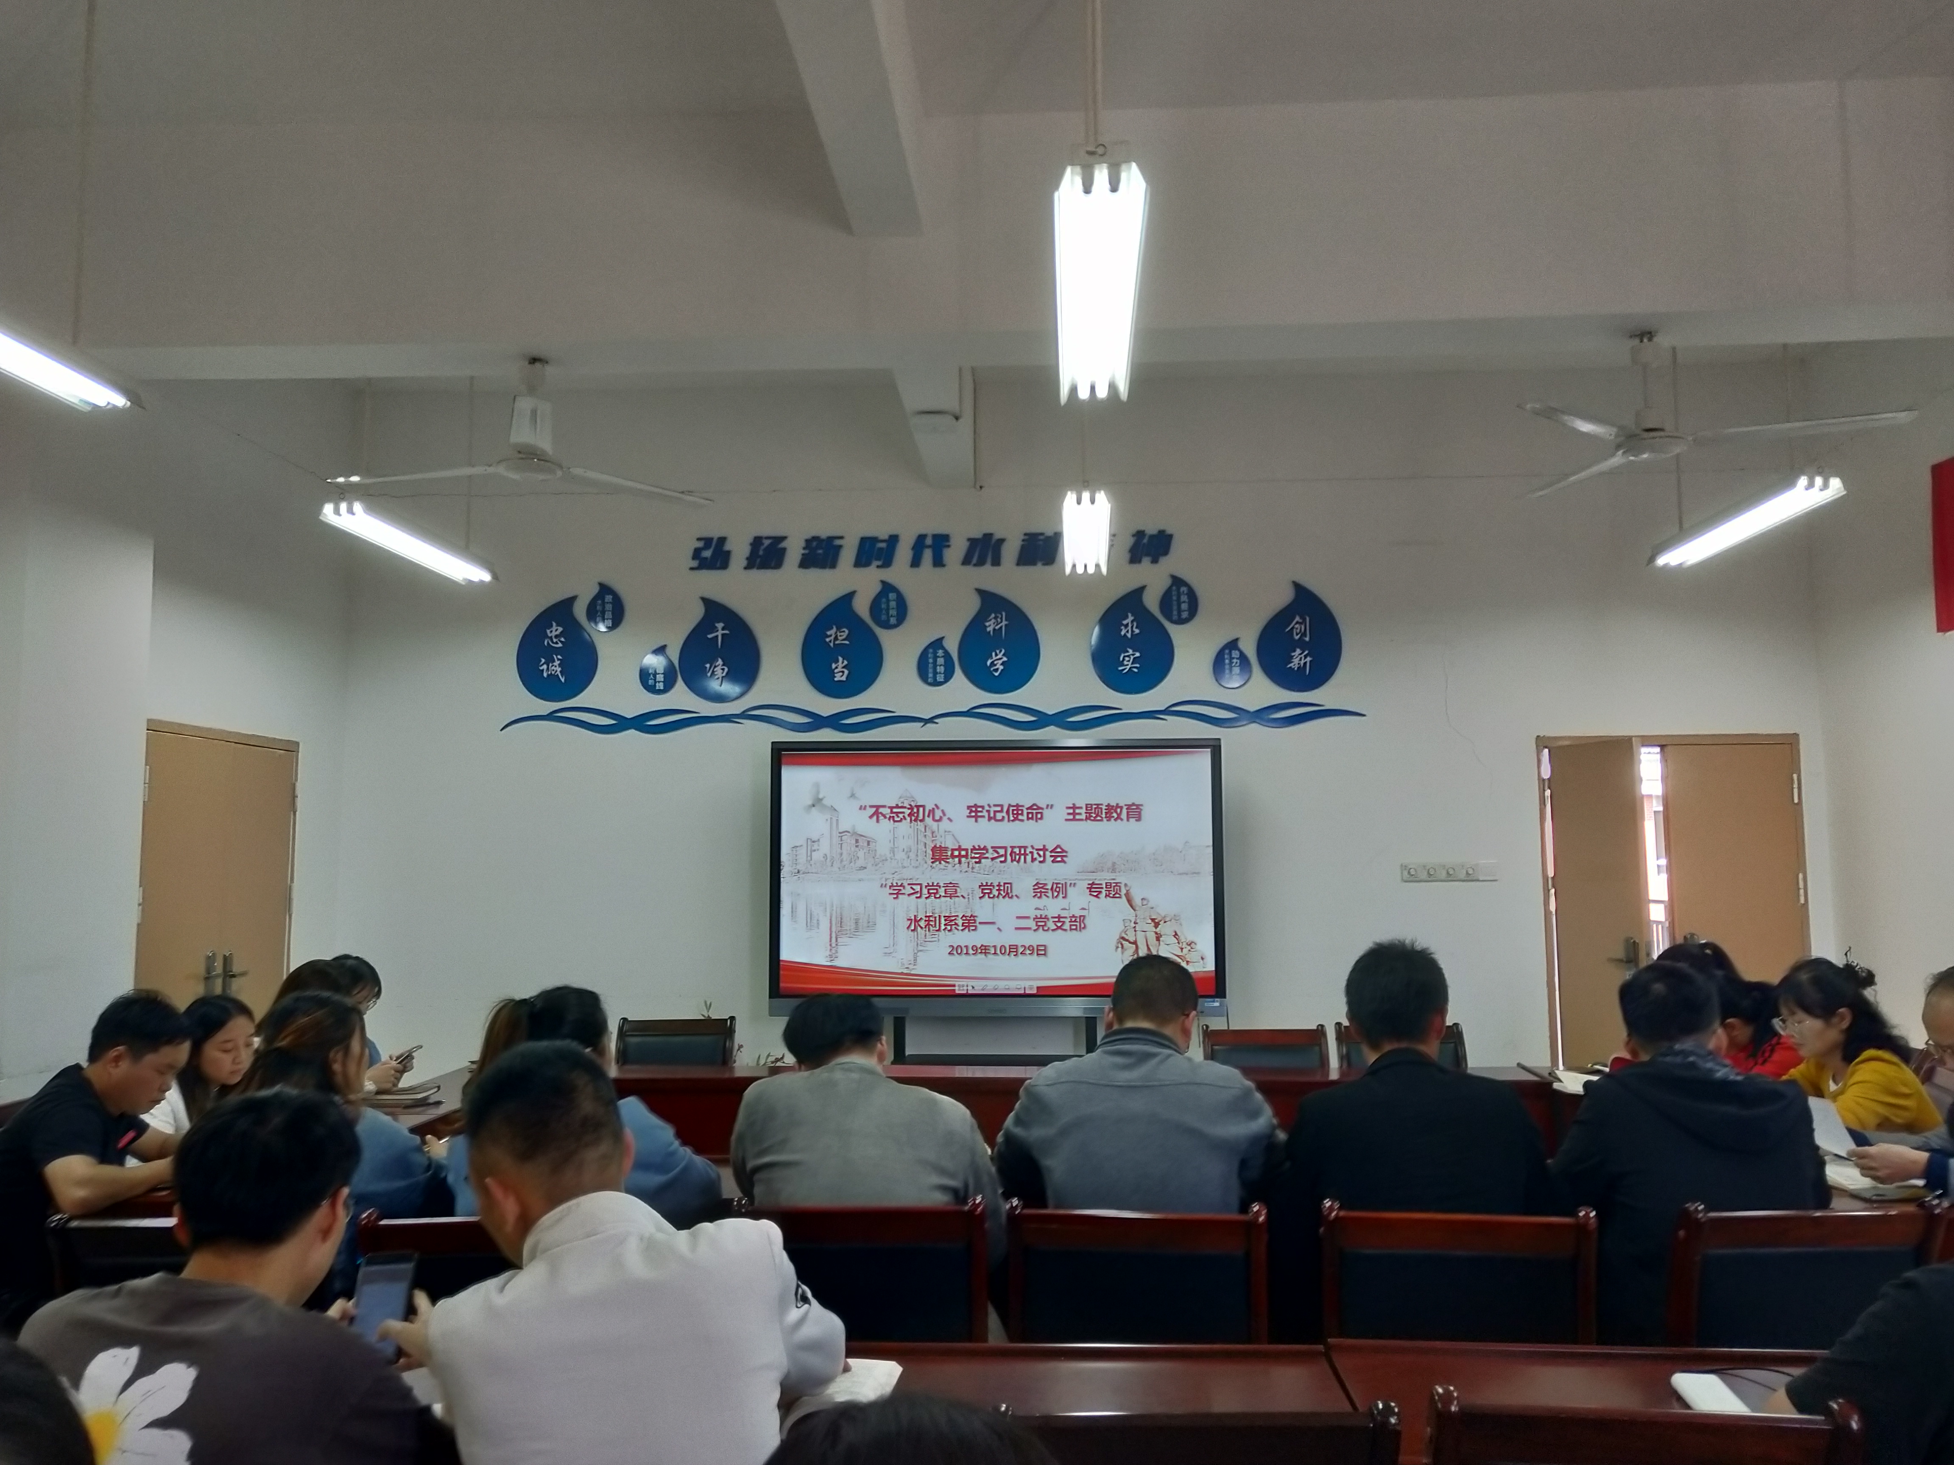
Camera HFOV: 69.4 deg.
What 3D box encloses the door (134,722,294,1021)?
[{"bbox_3d":[-3.102,1.044,5.721,0.070,2.080,1.080,-1,-5,4],"label":"door"}]

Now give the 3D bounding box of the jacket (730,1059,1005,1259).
[{"bbox_3d":[-0.213,0.979,2.823,0.540,0.656,0.460,0,-5,-2],"label":"jacket"}]

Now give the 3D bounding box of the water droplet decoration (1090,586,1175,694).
[{"bbox_3d":[0.735,-0.439,6.697,0.396,0.520,0.020,-1,-6,4],"label":"water droplet decoration"}]

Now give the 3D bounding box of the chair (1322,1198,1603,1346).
[{"bbox_3d":[0.855,1.274,2.596,0.460,0.905,0.550,-1,-5,8],"label":"chair"}]

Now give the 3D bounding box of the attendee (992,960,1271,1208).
[{"bbox_3d":[0.323,1.105,2.864,0.560,1.296,0.760,-1,-5,4],"label":"attendee"}]

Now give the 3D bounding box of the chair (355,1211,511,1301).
[{"bbox_3d":[-0.889,1.320,2.743,0.468,0.890,0.540,0,-6,-7],"label":"chair"}]

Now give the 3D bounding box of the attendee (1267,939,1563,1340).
[{"bbox_3d":[0.858,1.105,2.839,0.547,1.374,0.720,-1,-5,4],"label":"attendee"}]

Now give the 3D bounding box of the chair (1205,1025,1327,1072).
[{"bbox_3d":[1.083,1.535,5.069,0.468,0.890,0.540,-1,-6,3],"label":"chair"}]

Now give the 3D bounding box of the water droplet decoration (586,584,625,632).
[{"bbox_3d":[-1.762,-0.591,6.703,0.185,0.242,0.020,-1,-5,4],"label":"water droplet decoration"}]

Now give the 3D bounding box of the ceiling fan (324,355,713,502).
[{"bbox_3d":[-1.433,-1.037,4.546,1.300,0.412,1.200,2,-6,-18],"label":"ceiling fan"}]

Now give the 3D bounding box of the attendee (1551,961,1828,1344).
[{"bbox_3d":[1.382,1.102,2.820,0.550,1.285,0.760,-1,-5,4],"label":"attendee"}]

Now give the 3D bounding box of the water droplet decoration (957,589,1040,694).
[{"bbox_3d":[0.104,-0.421,6.560,0.387,0.498,0.020,-1,-5,4],"label":"water droplet decoration"}]

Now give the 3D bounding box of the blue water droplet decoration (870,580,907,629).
[{"bbox_3d":[-0.404,-0.585,6.482,0.181,0.233,0.020,-1,-5,4],"label":"blue water droplet decoration"}]

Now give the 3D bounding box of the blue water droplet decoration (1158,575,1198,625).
[{"bbox_3d":[0.917,-0.600,6.391,0.176,0.235,0.020,-1,-5,4],"label":"blue water droplet decoration"}]

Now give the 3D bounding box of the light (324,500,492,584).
[{"bbox_3d":[-2.210,-0.751,5.620,0.180,0.085,1.210,-1,-5,4],"label":"light"}]

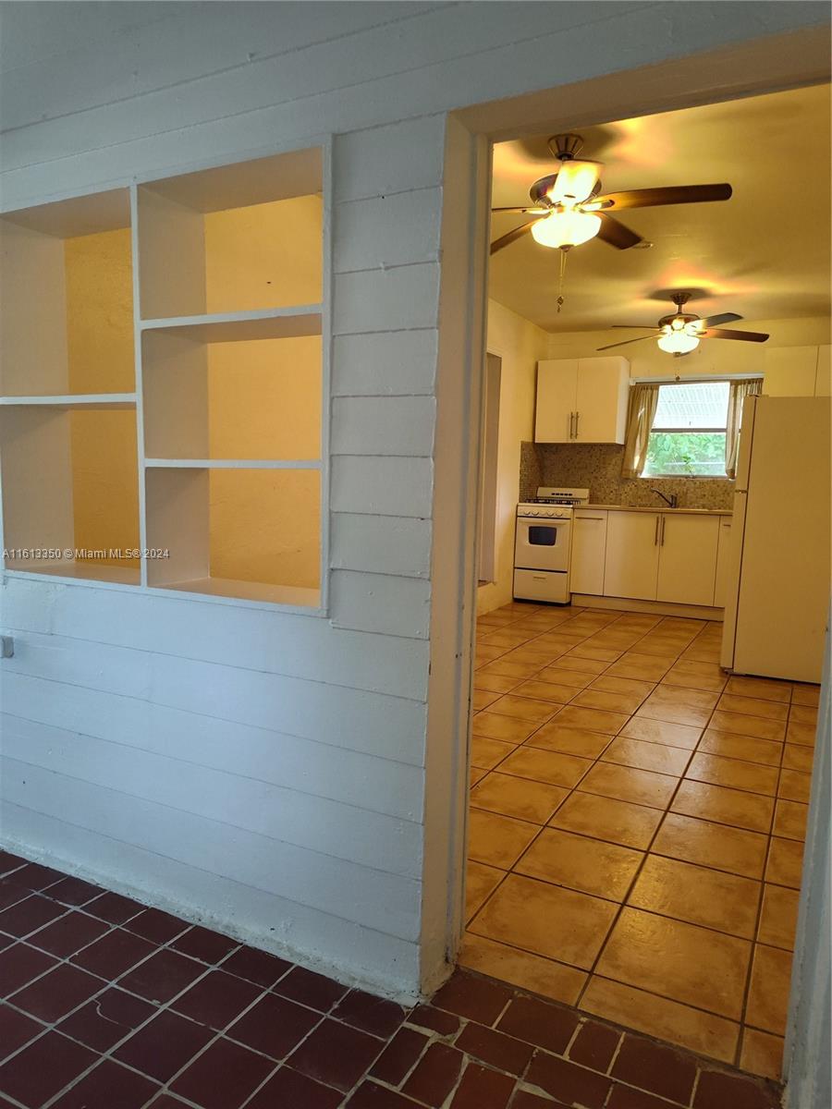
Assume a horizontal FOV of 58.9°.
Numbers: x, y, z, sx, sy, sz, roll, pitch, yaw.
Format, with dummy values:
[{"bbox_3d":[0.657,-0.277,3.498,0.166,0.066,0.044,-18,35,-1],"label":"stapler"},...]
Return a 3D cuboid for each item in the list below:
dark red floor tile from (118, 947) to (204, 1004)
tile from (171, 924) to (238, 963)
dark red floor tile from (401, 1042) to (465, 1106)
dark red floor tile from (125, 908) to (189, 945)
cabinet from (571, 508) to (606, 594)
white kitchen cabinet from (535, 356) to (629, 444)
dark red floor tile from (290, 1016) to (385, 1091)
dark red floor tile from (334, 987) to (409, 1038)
[{"bbox_3d":[-0.597,1.004,1.748,0.153,0.010,0.147,5,7,27],"label":"dark red floor tile"},{"bbox_3d":[-0.534,0.993,1.859,0.156,0.010,0.097,5,7,27],"label":"tile"},{"bbox_3d":[0.037,1.053,1.489,0.081,0.013,0.140,5,7,27],"label":"dark red floor tile"},{"bbox_3d":[-0.683,0.985,1.942,0.152,0.013,0.102,5,7,27],"label":"dark red floor tile"},{"bbox_3d":[1.675,-0.043,6.797,0.302,0.760,0.590,5,8,28],"label":"cabinet"},{"bbox_3d":[1.559,-1.415,6.889,0.757,0.757,0.330,5,7,28],"label":"white kitchen cabinet"},{"bbox_3d":[-0.164,1.043,1.536,0.149,0.013,0.148,5,7,27],"label":"dark red floor tile"},{"bbox_3d":[-0.108,1.026,1.642,0.148,0.010,0.097,5,7,27],"label":"dark red floor tile"}]

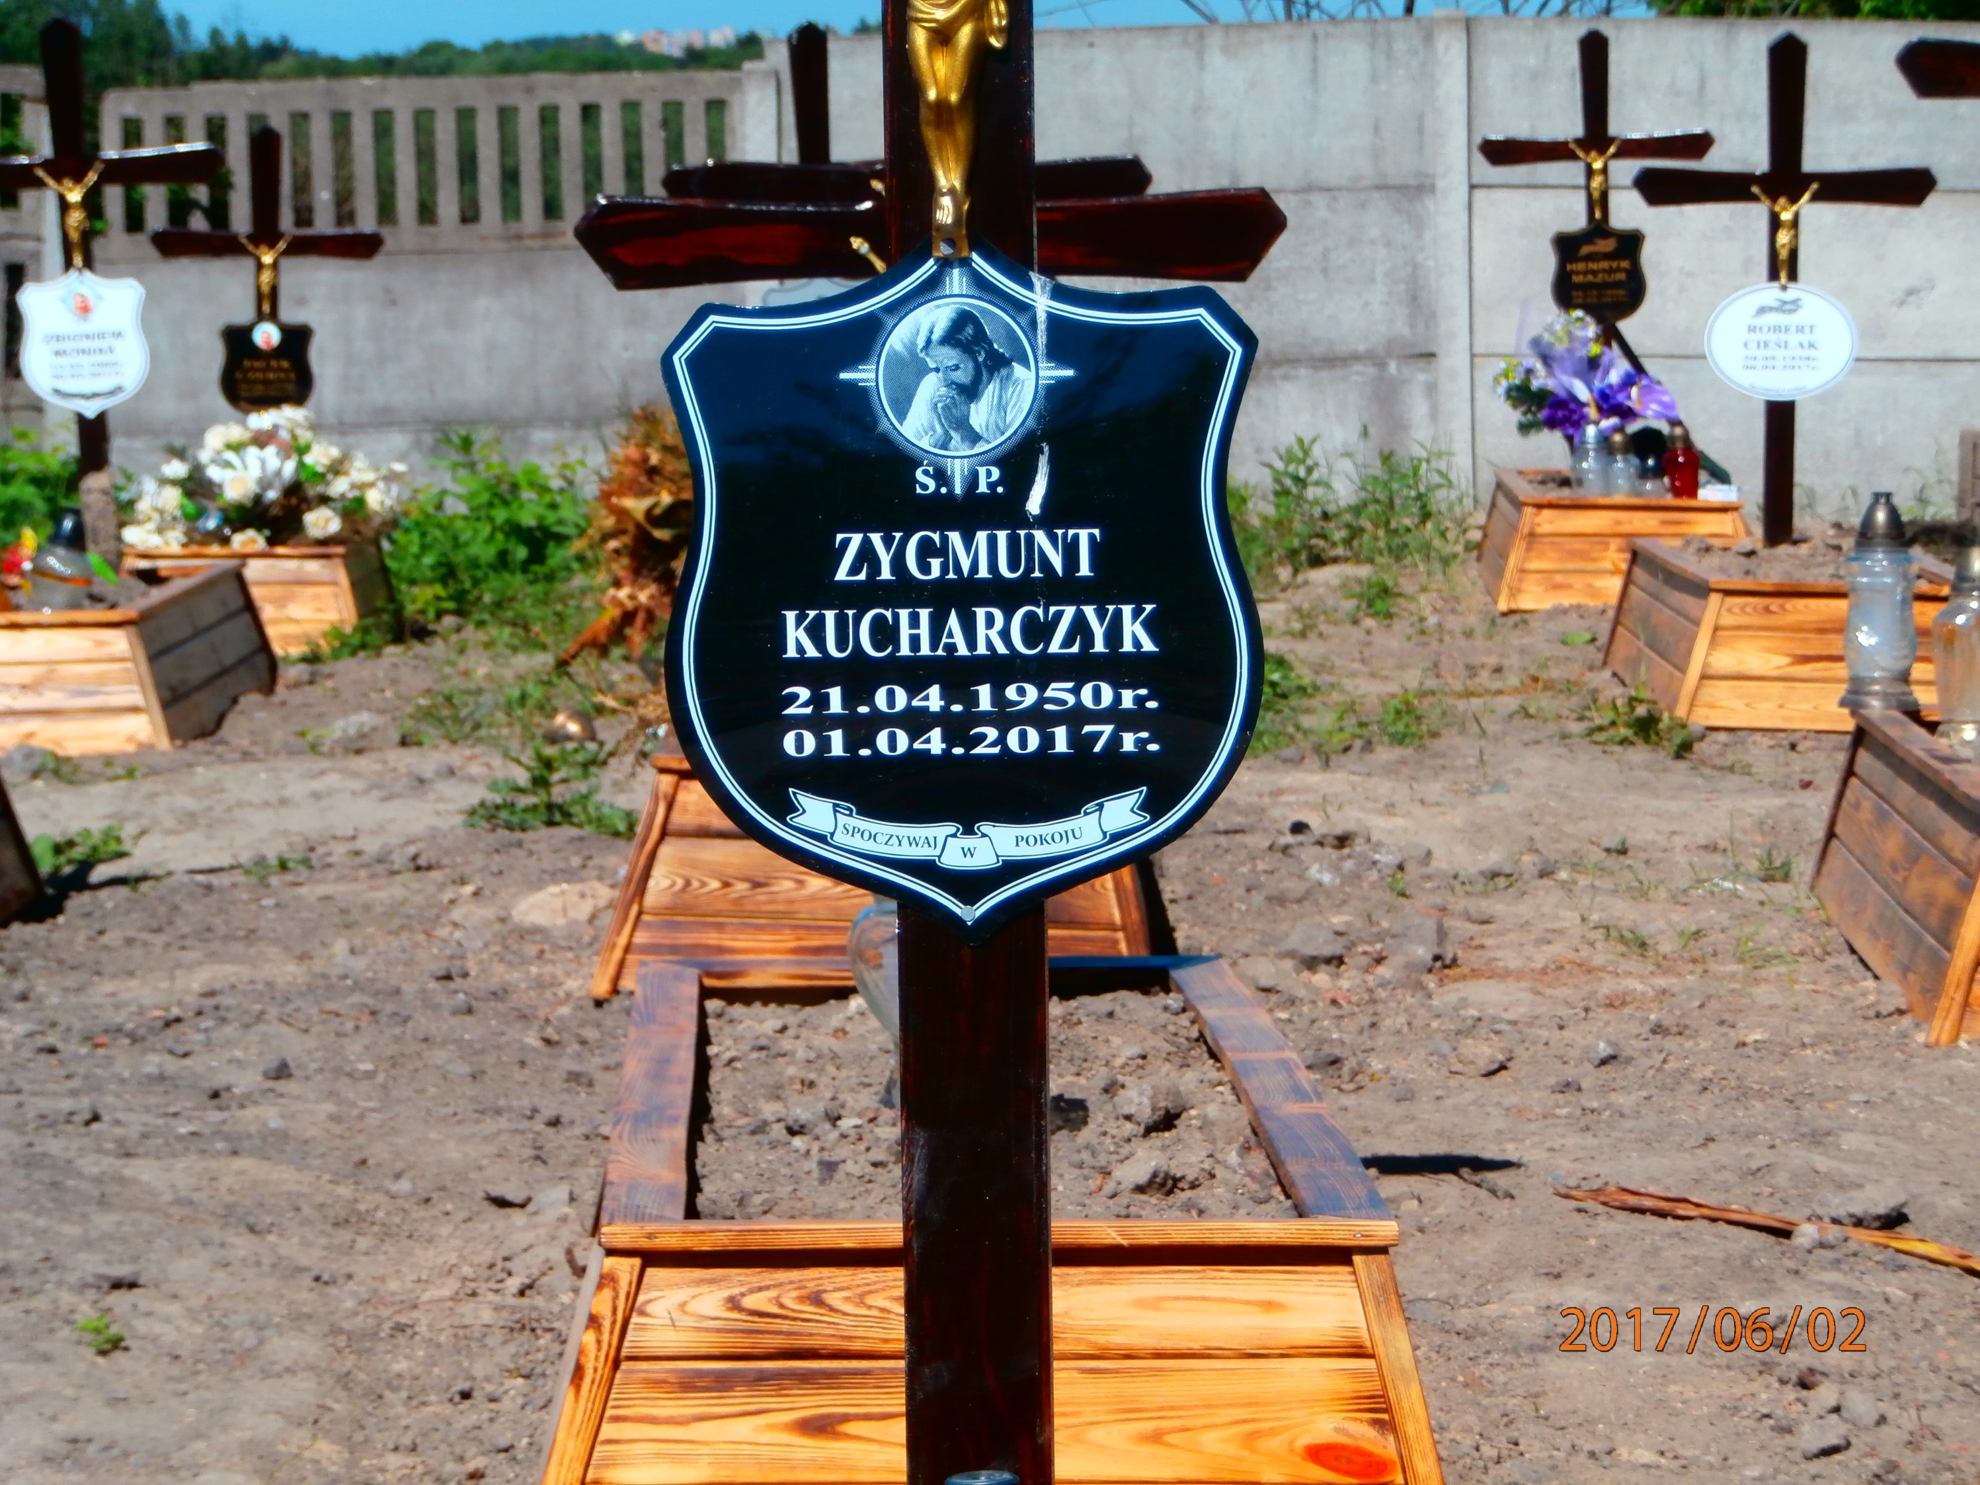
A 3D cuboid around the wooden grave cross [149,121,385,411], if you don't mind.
[{"bbox_3d":[-1.980,-1.149,17.250,0.636,1.090,0.060,0,5,0],"label":"wooden grave cross"}]

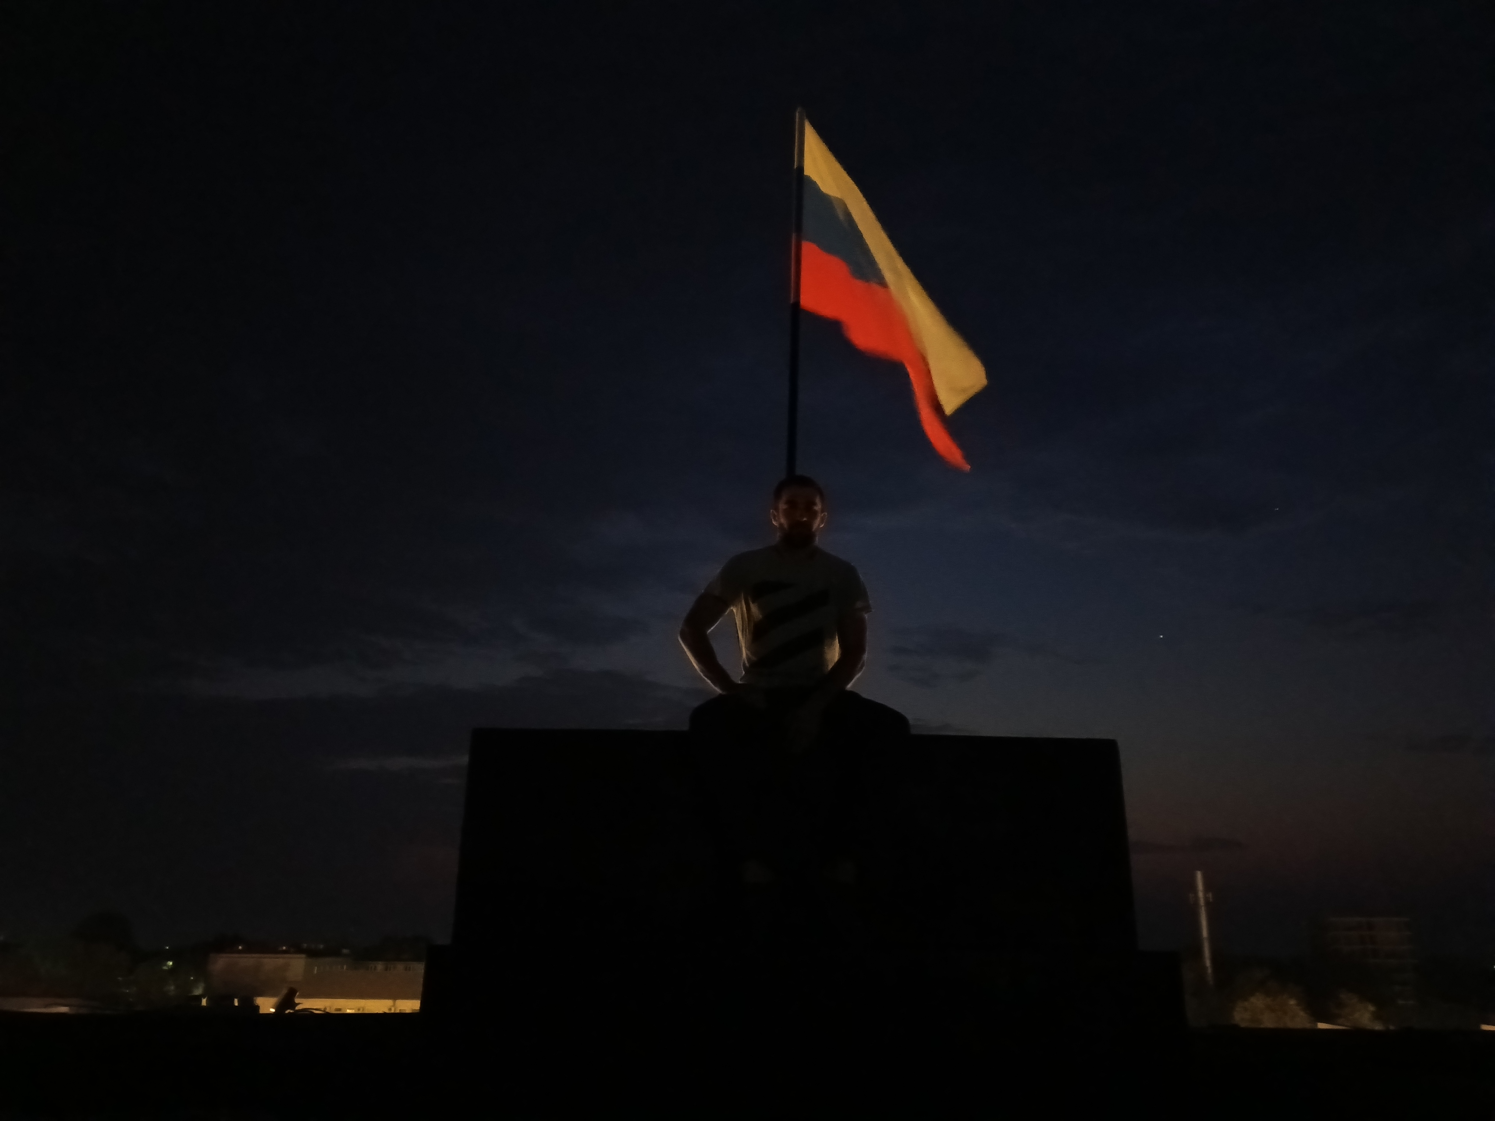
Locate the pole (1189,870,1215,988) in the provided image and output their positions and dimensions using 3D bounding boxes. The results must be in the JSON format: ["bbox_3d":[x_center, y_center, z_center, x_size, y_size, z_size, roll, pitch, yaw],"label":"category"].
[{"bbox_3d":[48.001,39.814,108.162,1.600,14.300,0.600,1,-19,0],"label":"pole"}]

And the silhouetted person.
[{"bbox_3d":[0.108,0.270,2.947,0.630,1.320,0.760,0,-19,2],"label":"silhouetted person"}]

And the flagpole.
[{"bbox_3d":[0.169,-0.606,3.810,0.030,2.610,0.030,2,-18,0],"label":"flagpole"}]

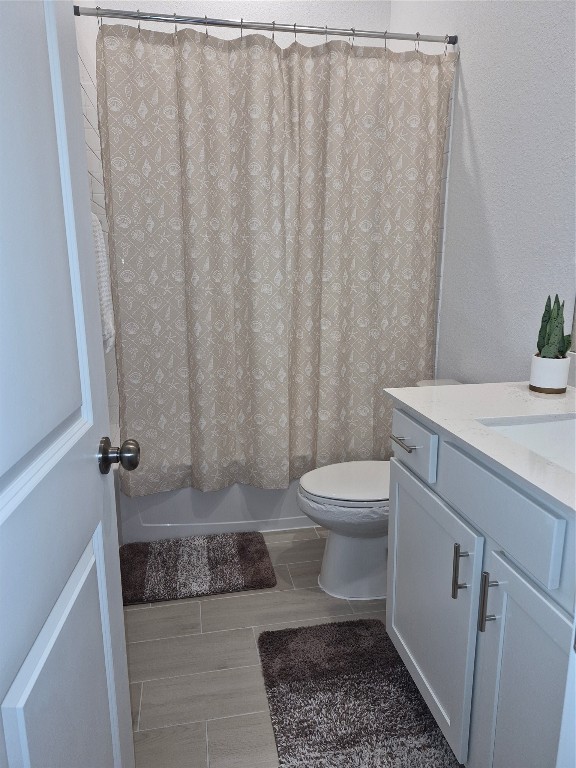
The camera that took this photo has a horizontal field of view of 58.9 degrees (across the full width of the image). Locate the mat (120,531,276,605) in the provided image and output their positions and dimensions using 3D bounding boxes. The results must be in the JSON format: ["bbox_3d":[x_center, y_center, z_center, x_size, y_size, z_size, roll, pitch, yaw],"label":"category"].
[{"bbox_3d":[-0.394,0.761,2.144,0.635,0.025,0.425,-3,13,-10],"label":"mat"}]

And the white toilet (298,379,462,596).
[{"bbox_3d":[0.404,0.409,2.016,0.735,0.756,0.440,-3,13,-10],"label":"white toilet"}]

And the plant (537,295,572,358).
[{"bbox_3d":[0.746,-0.160,1.420,0.090,0.176,0.090,-3,13,-10],"label":"plant"}]

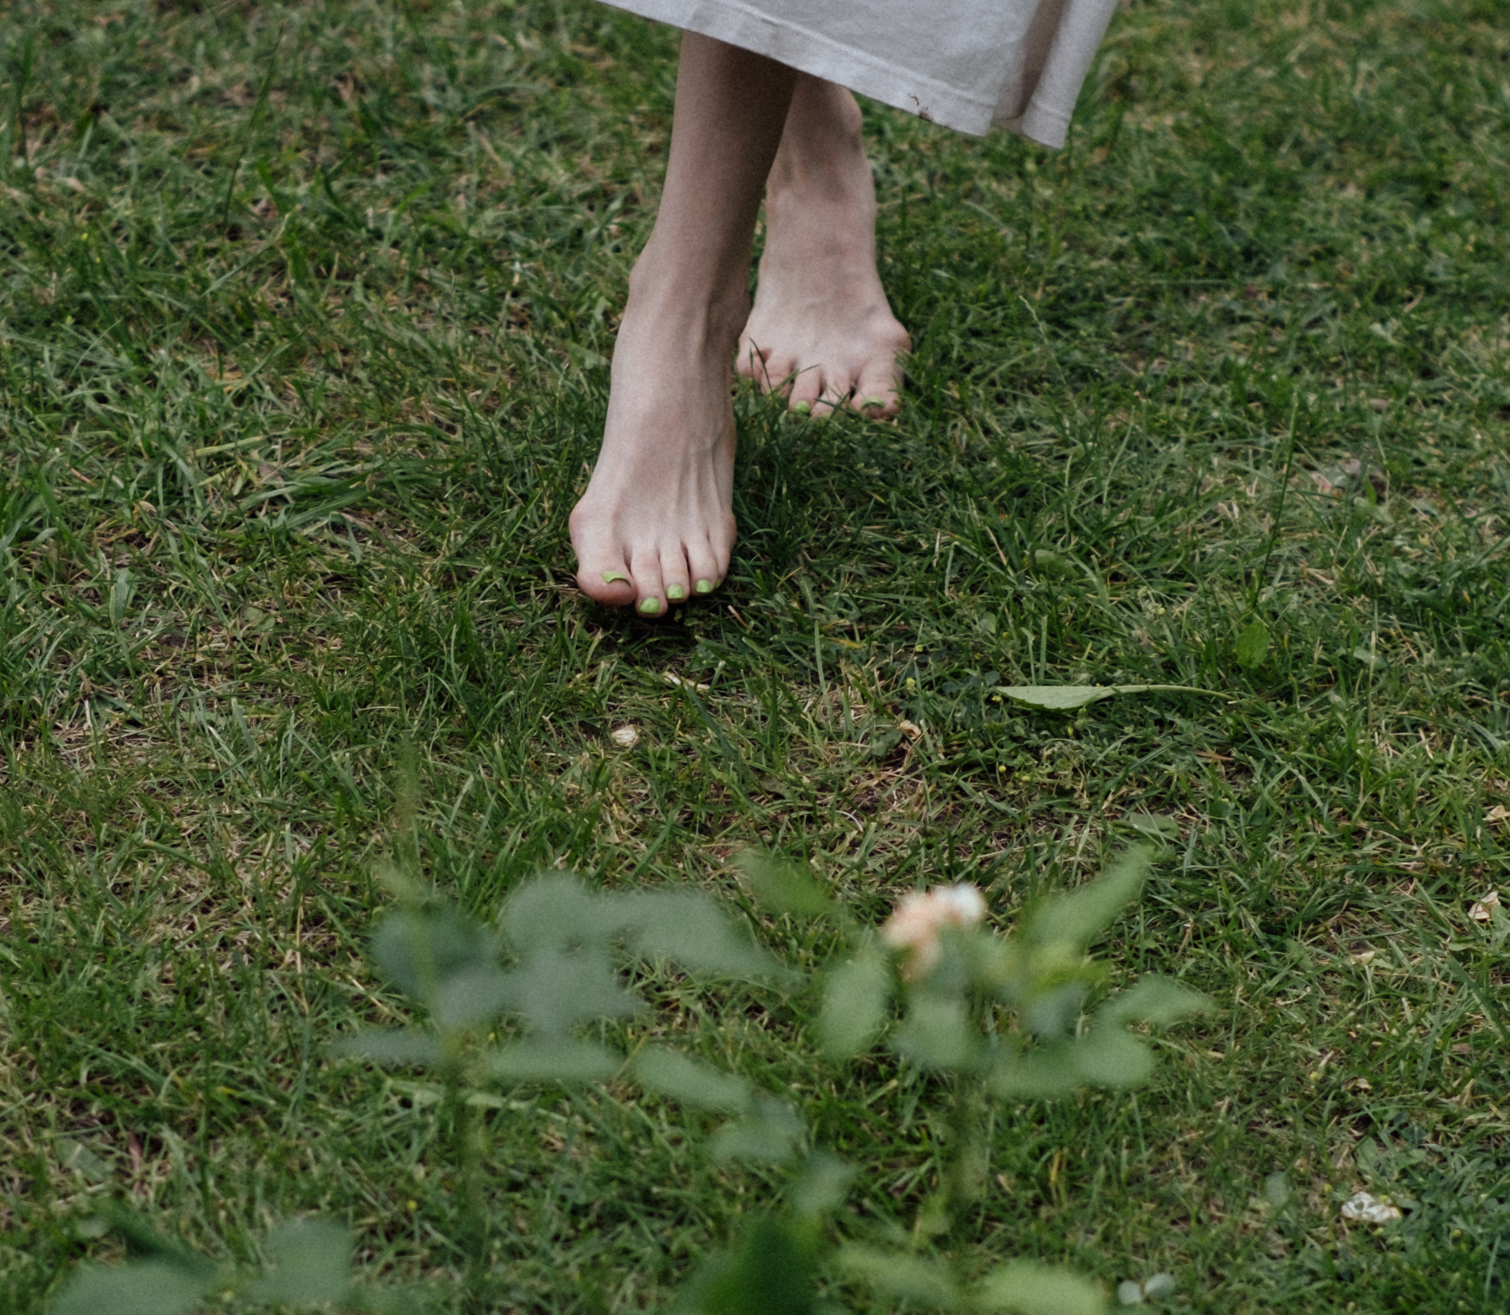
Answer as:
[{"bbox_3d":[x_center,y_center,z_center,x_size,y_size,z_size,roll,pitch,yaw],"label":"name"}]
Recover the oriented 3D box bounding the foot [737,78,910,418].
[{"bbox_3d":[0.036,-0.250,1.956,0.098,0.125,0.225,-1,37,-2],"label":"foot"}]

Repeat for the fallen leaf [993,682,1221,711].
[{"bbox_3d":[0.177,0.019,1.661,0.115,0.008,0.018,1,37,2],"label":"fallen leaf"}]

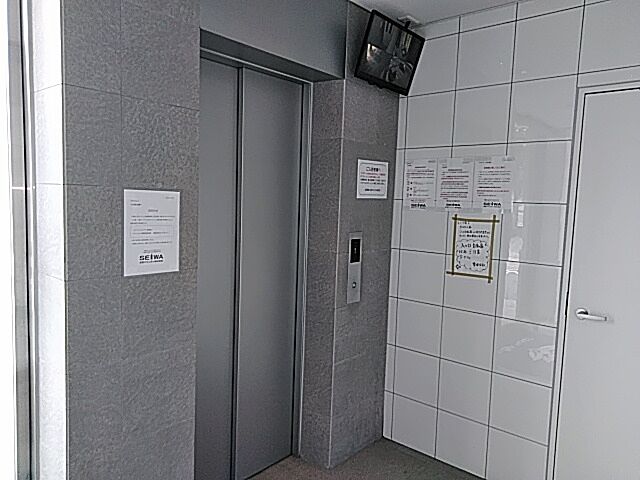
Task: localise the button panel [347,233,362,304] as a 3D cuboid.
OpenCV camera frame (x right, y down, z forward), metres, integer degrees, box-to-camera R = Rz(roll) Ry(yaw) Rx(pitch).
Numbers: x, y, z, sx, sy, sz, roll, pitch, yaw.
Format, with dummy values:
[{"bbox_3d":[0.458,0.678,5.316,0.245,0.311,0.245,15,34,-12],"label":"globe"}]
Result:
[{"bbox_3d":[0.192,0.154,2.742,0.018,0.388,0.112,6,7,42],"label":"button panel"}]

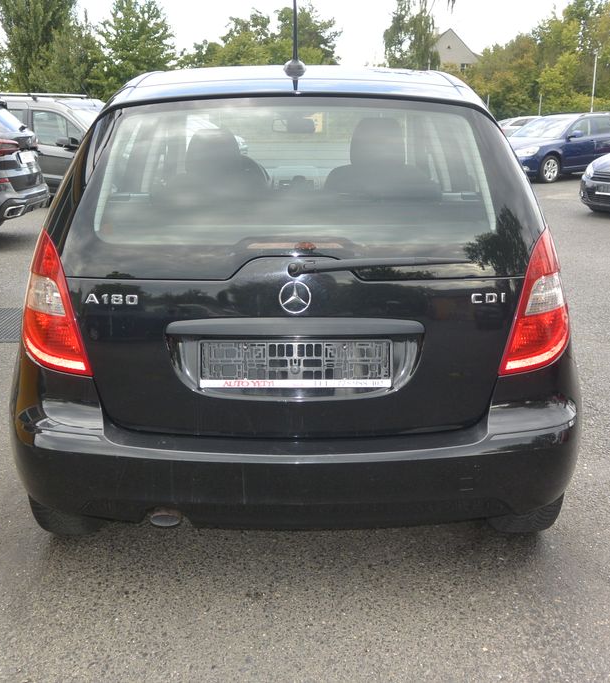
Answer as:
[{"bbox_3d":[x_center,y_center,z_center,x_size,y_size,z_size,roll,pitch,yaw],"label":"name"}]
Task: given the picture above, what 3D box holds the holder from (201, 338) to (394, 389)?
[{"bbox_3d":[-0.026,0.062,2.160,0.535,0.135,0.025,0,16,-1],"label":"holder"}]

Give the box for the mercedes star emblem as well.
[{"bbox_3d":[-0.026,-0.122,2.125,0.090,0.090,0.015,0,6,-1],"label":"mercedes star emblem"}]

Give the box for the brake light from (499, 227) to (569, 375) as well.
[{"bbox_3d":[0.680,-0.120,2.257,0.245,0.380,0.260,0,16,-1],"label":"brake light"}]

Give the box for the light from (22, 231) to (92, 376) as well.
[{"bbox_3d":[-0.730,-0.116,2.259,0.245,0.380,0.260,0,16,-1],"label":"light"}]

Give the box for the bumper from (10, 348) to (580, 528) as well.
[{"bbox_3d":[-0.028,0.316,2.370,1.730,0.470,0.430,0,16,-1],"label":"bumper"}]

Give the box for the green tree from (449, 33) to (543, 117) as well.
[{"bbox_3d":[9.300,-12.223,37.579,4.400,5.200,4.200,0,16,-1],"label":"green tree"}]

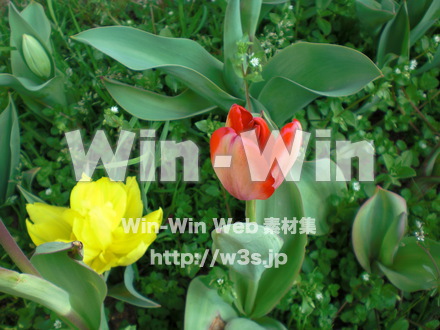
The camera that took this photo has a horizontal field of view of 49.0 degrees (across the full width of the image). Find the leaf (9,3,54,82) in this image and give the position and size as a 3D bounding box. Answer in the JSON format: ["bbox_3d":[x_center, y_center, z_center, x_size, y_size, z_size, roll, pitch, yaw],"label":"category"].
[{"bbox_3d":[-0.238,-0.153,0.610,0.056,0.115,0.045,-6,31,-10],"label":"leaf"}]

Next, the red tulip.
[{"bbox_3d":[0.030,-0.009,0.400,0.074,0.073,0.066,0,47,0],"label":"red tulip"}]

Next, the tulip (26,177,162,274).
[{"bbox_3d":[-0.105,0.054,0.400,0.110,0.068,0.092,0,47,0],"label":"tulip"}]

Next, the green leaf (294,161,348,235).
[{"bbox_3d":[0.099,0.033,0.480,0.052,0.076,0.040,-3,26,-18],"label":"green leaf"}]

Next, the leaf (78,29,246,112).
[{"bbox_3d":[-0.068,-0.106,0.535,0.190,0.032,0.050,22,46,-7],"label":"leaf"}]

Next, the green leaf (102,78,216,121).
[{"bbox_3d":[-0.063,-0.074,0.540,0.142,0.026,0.038,11,45,-8],"label":"green leaf"}]

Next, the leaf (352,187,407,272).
[{"bbox_3d":[0.140,0.057,0.430,0.042,0.092,0.036,-3,32,-8],"label":"leaf"}]

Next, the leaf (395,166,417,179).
[{"bbox_3d":[0.188,0.008,0.490,0.022,0.005,0.013,0,45,-6],"label":"leaf"}]

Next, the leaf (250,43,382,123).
[{"bbox_3d":[0.107,-0.090,0.535,0.142,0.042,0.060,-19,45,10],"label":"leaf"}]

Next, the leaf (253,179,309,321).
[{"bbox_3d":[0.056,0.078,0.455,0.052,0.140,0.038,13,17,15],"label":"leaf"}]

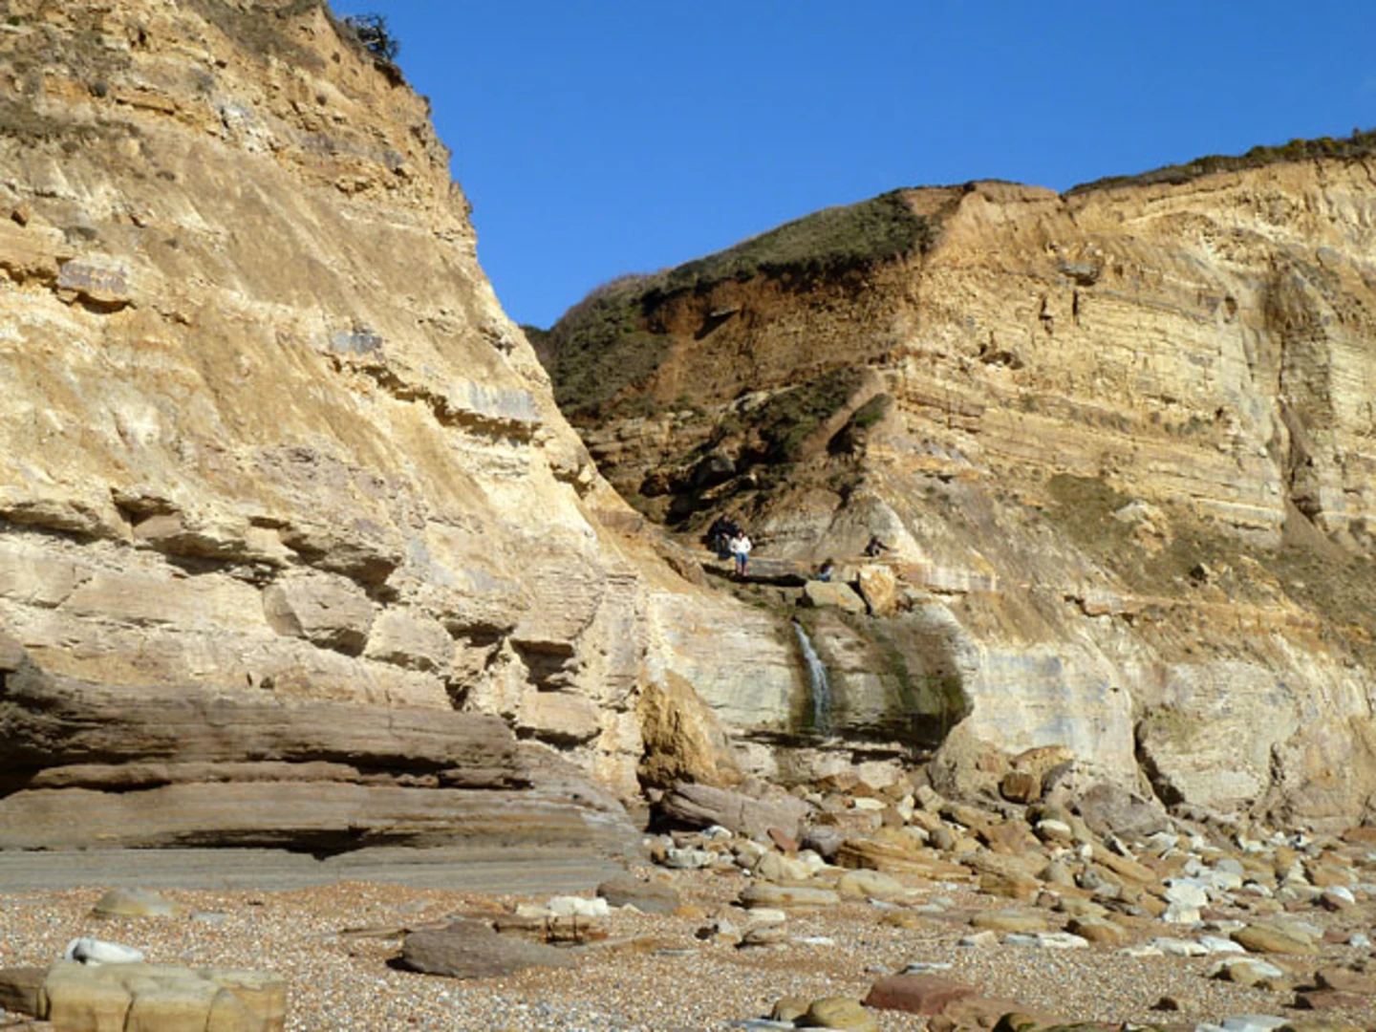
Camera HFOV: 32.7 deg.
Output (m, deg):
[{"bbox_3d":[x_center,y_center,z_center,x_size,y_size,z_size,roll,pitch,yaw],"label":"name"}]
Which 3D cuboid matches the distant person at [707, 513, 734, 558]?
[{"bbox_3d":[0.853,0.536,60.000,0.660,1.130,0.750,2,-6,-14],"label":"distant person"}]

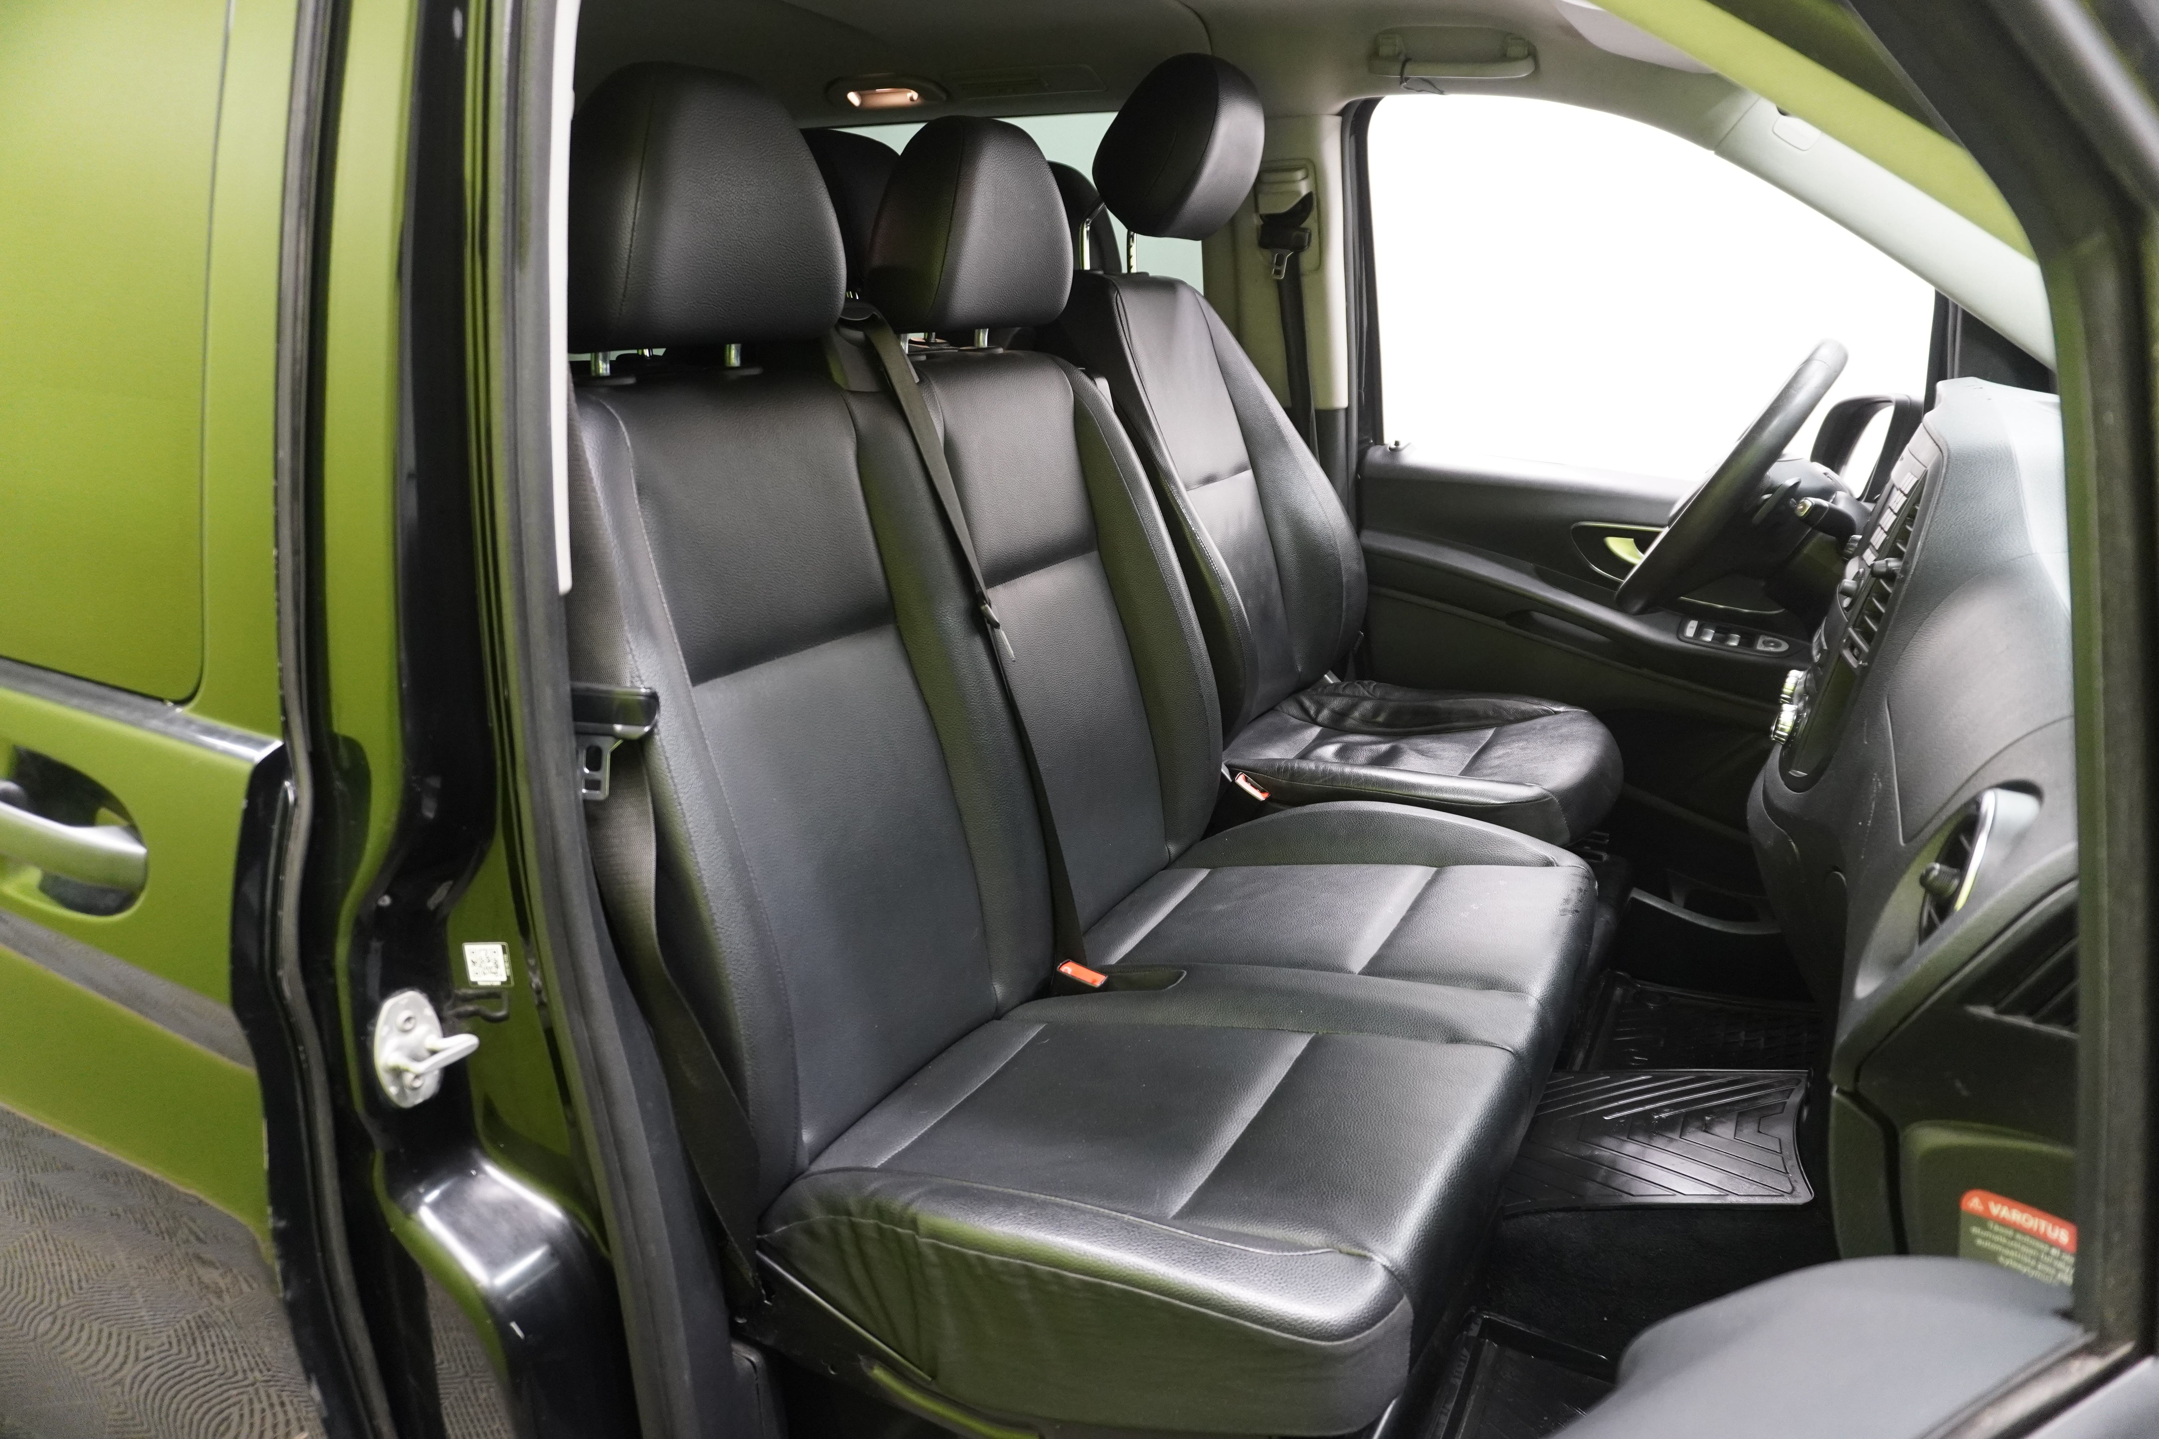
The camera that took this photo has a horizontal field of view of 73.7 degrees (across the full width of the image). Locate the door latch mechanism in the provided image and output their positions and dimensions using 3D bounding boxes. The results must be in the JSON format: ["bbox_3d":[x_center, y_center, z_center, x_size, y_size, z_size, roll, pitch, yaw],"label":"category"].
[{"bbox_3d":[-0.430,0.218,0.957,0.037,0.076,0.046,9,21,28],"label":"door latch mechanism"}]

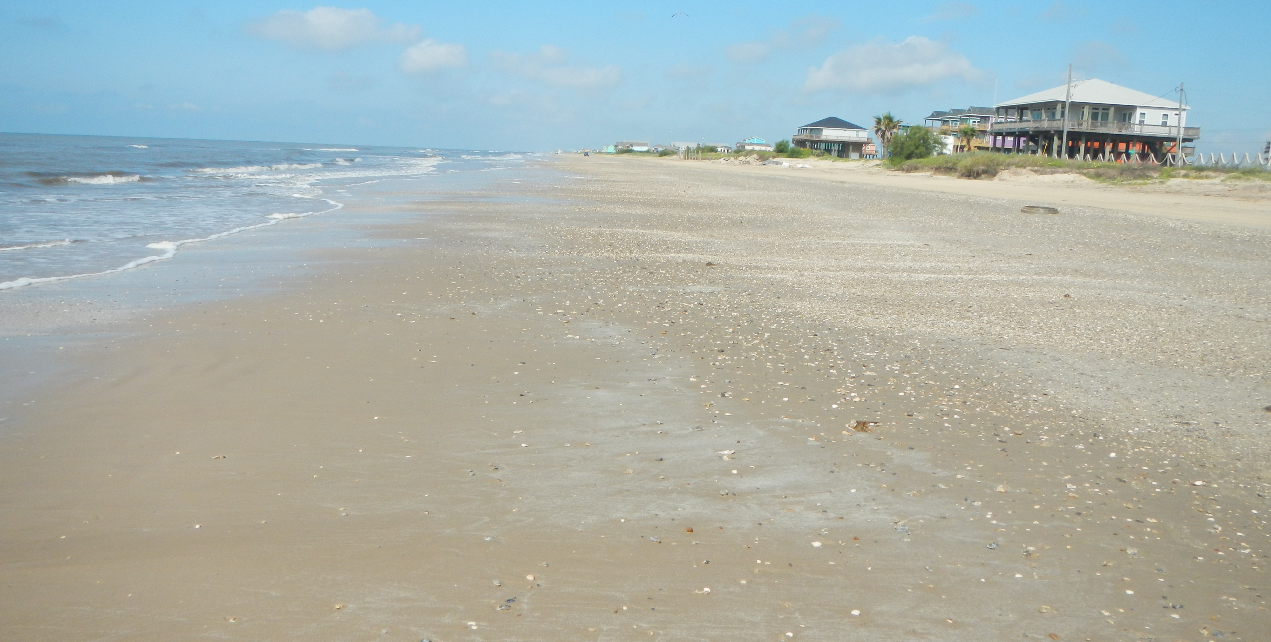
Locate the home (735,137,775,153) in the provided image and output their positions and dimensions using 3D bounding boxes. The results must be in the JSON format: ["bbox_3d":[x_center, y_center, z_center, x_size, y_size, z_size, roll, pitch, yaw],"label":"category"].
[{"bbox_3d":[40.115,-58.865,344.801,12.500,6.600,12.000,1,9,-4],"label":"home"}]

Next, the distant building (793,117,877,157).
[{"bbox_3d":[41.414,-38.859,216.583,14.500,9.150,11.500,1,9,-4],"label":"distant building"}]

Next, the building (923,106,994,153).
[{"bbox_3d":[61.408,-33.741,186.300,11.000,9.400,22.500,1,9,-4],"label":"building"}]

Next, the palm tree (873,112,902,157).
[{"bbox_3d":[36.091,-26.598,147.441,4.200,6.900,4.200,1,9,-4],"label":"palm tree"}]

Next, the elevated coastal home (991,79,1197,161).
[{"bbox_3d":[49.804,-21.762,112.208,15.400,9.100,14.600,1,9,-10],"label":"elevated coastal home"}]

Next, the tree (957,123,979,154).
[{"bbox_3d":[44.452,-24.192,137.649,3.000,4.600,3.000,1,9,-4],"label":"tree"}]

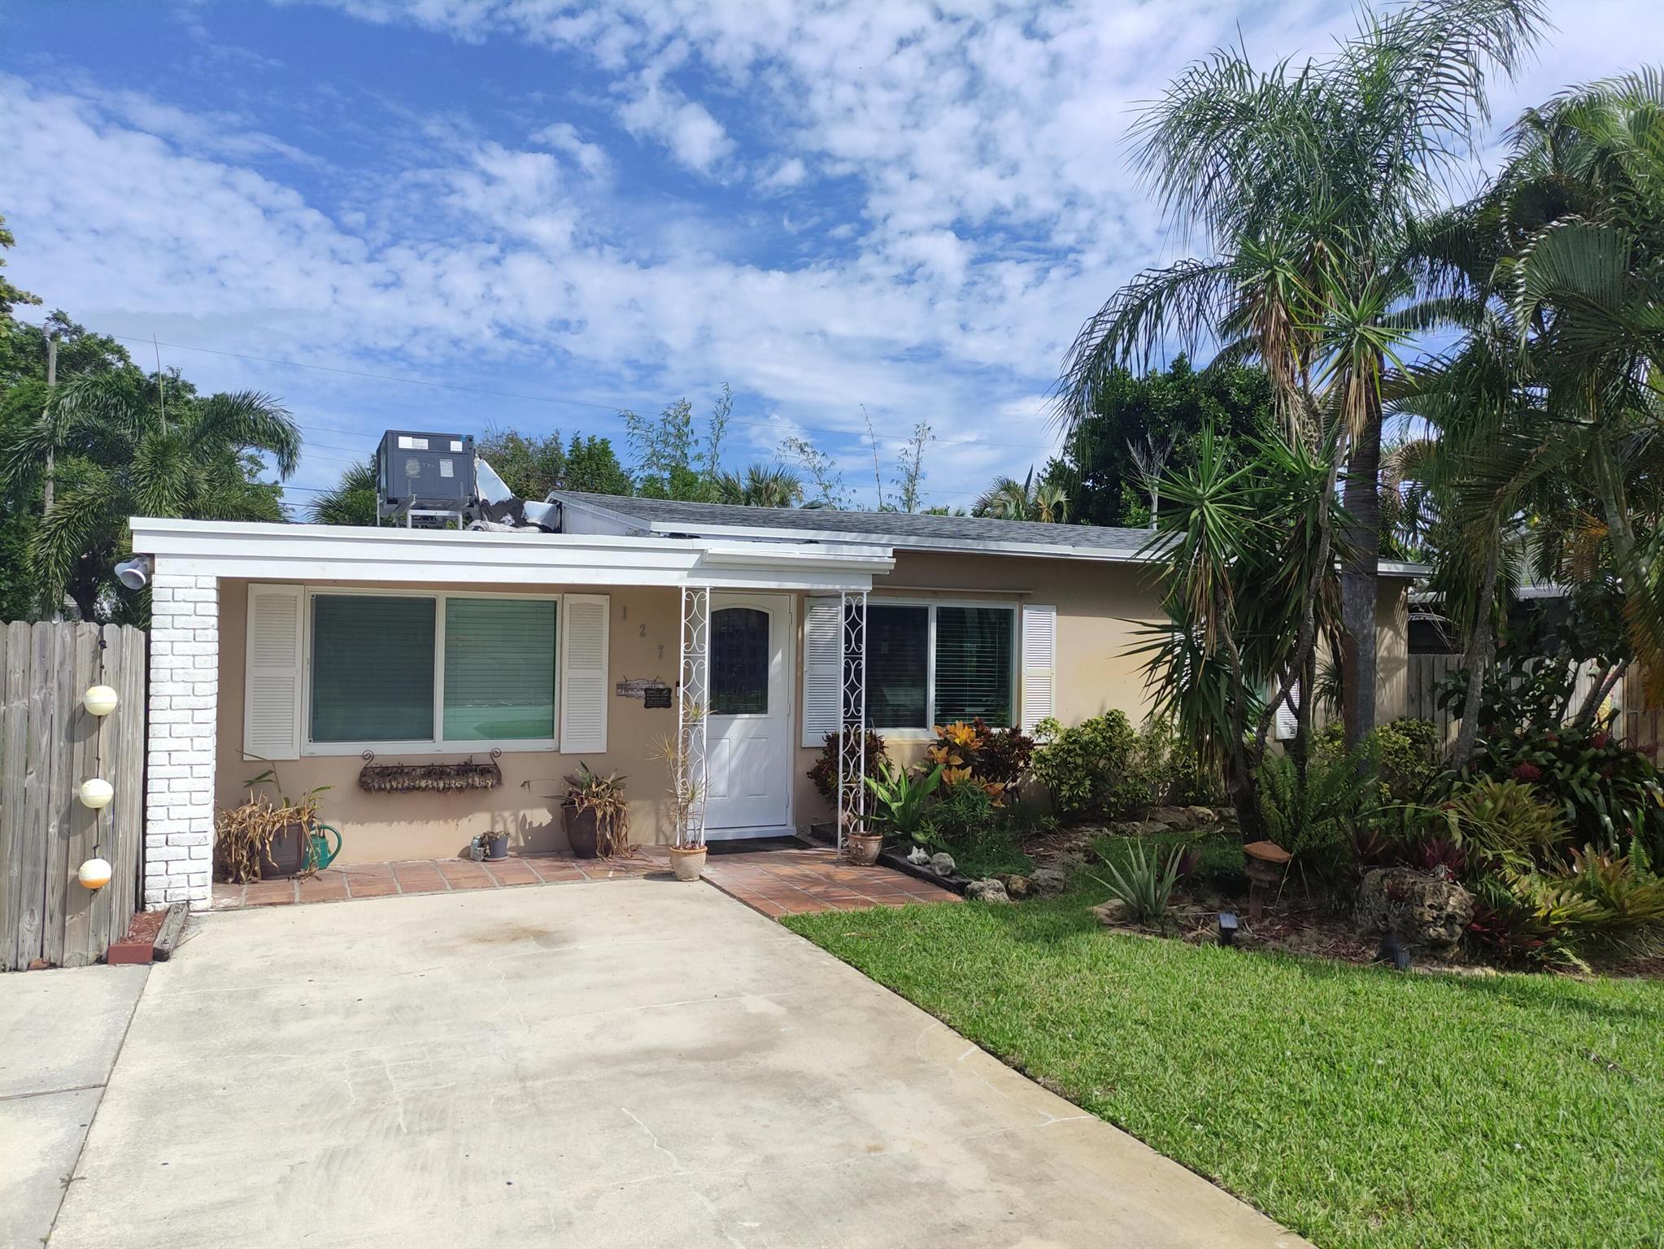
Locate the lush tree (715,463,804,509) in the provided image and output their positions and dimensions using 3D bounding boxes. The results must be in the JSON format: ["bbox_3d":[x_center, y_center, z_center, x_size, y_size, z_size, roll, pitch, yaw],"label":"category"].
[{"bbox_3d":[-1.765,-0.928,28.004,2.200,5.714,2.200,1,0,0],"label":"lush tree"}]

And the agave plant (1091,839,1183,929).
[{"bbox_3d":[2.037,1.706,8.050,0.580,0.504,0.560,1,0,0],"label":"agave plant"}]

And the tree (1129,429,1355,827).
[{"bbox_3d":[3.558,0.098,10.603,1.880,3.749,1.750,1,0,0],"label":"tree"}]

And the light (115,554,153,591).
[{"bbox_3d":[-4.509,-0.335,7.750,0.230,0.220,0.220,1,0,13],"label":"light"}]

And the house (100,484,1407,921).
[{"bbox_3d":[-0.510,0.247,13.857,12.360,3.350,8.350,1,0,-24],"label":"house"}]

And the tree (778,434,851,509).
[{"bbox_3d":[-0.372,-0.755,22.004,1.500,5.437,1.400,1,0,0],"label":"tree"}]

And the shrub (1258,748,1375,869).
[{"bbox_3d":[3.969,1.490,9.901,0.930,0.924,0.880,1,0,0],"label":"shrub"}]

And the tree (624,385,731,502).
[{"bbox_3d":[-2.891,-1.243,22.004,2.100,6.317,2.000,1,0,0],"label":"tree"}]

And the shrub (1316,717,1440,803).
[{"bbox_3d":[5.759,1.483,12.701,1.250,1.017,1.050,1,0,0],"label":"shrub"}]

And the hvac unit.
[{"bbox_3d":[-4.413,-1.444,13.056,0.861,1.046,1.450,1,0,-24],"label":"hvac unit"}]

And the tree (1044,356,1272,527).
[{"bbox_3d":[6.754,-1.738,25.005,4.800,7.662,4.500,1,0,0],"label":"tree"}]

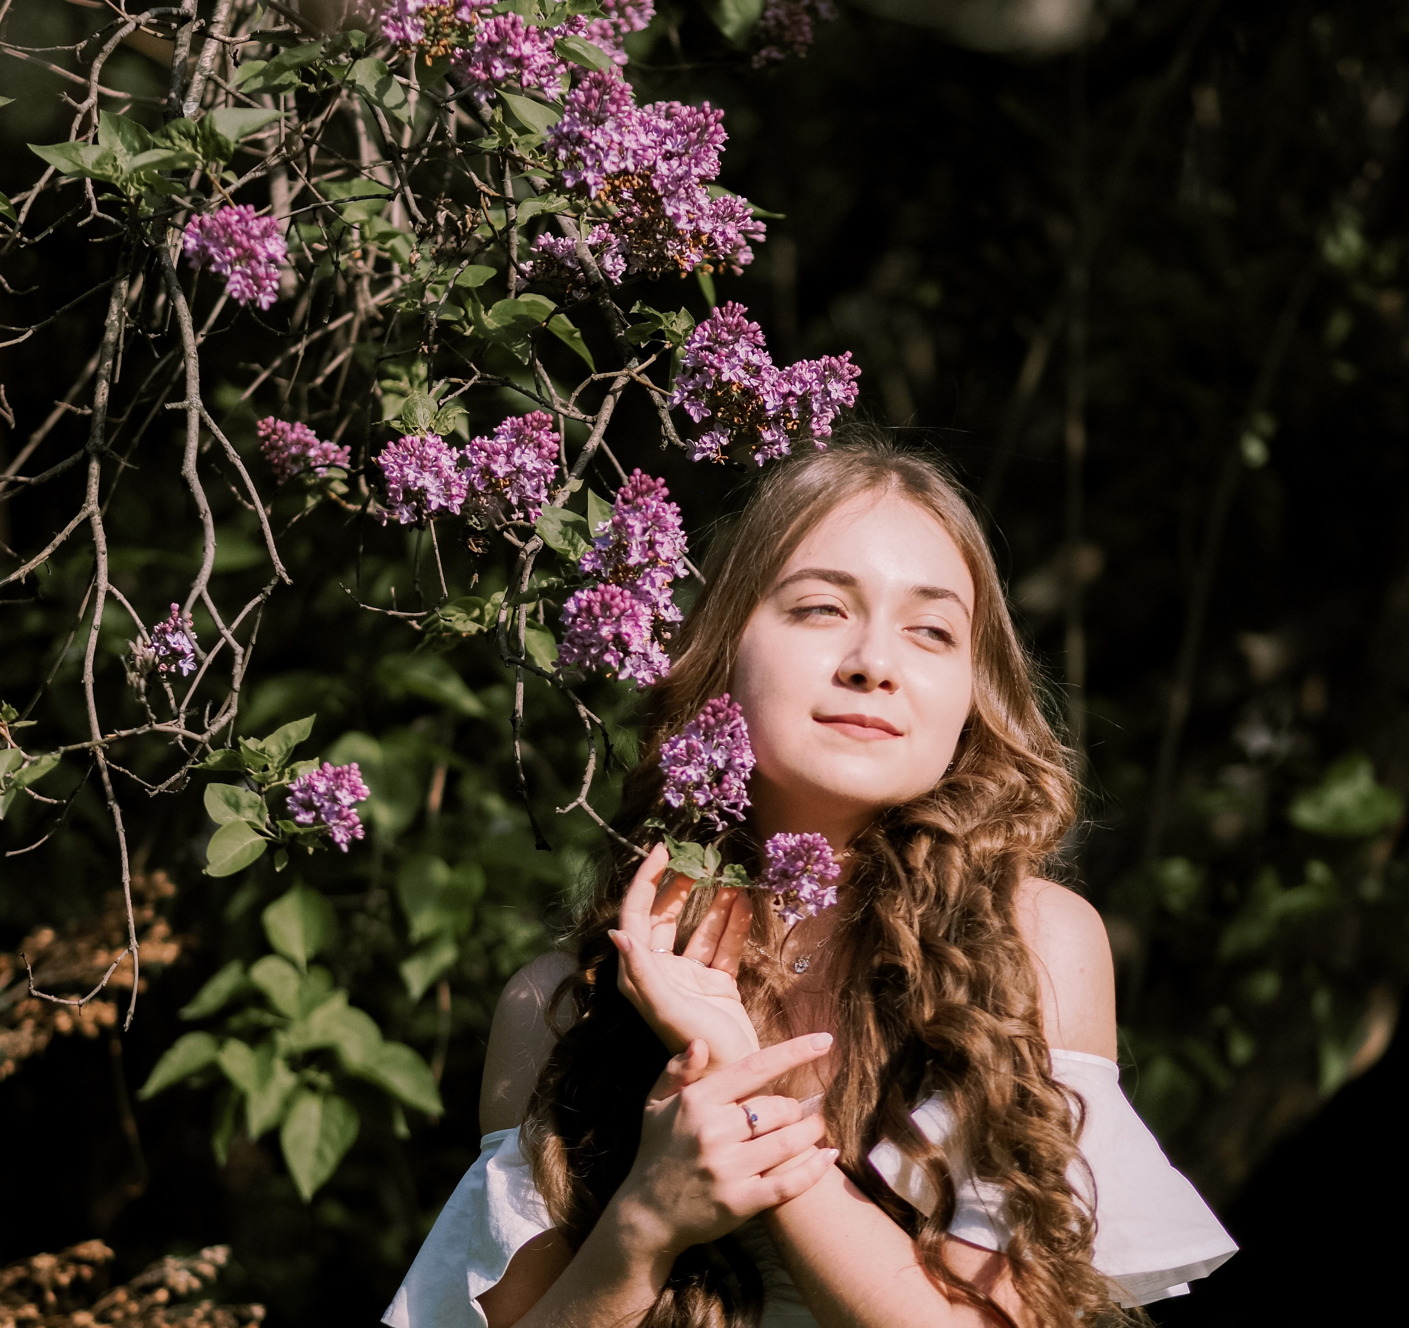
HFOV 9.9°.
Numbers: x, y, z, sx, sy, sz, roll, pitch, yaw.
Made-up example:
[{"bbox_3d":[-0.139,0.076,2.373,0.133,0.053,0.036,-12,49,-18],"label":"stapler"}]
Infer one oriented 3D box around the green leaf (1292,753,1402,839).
[{"bbox_3d":[0.488,0.101,6.200,0.085,0.060,0.040,0,-12,0],"label":"green leaf"}]

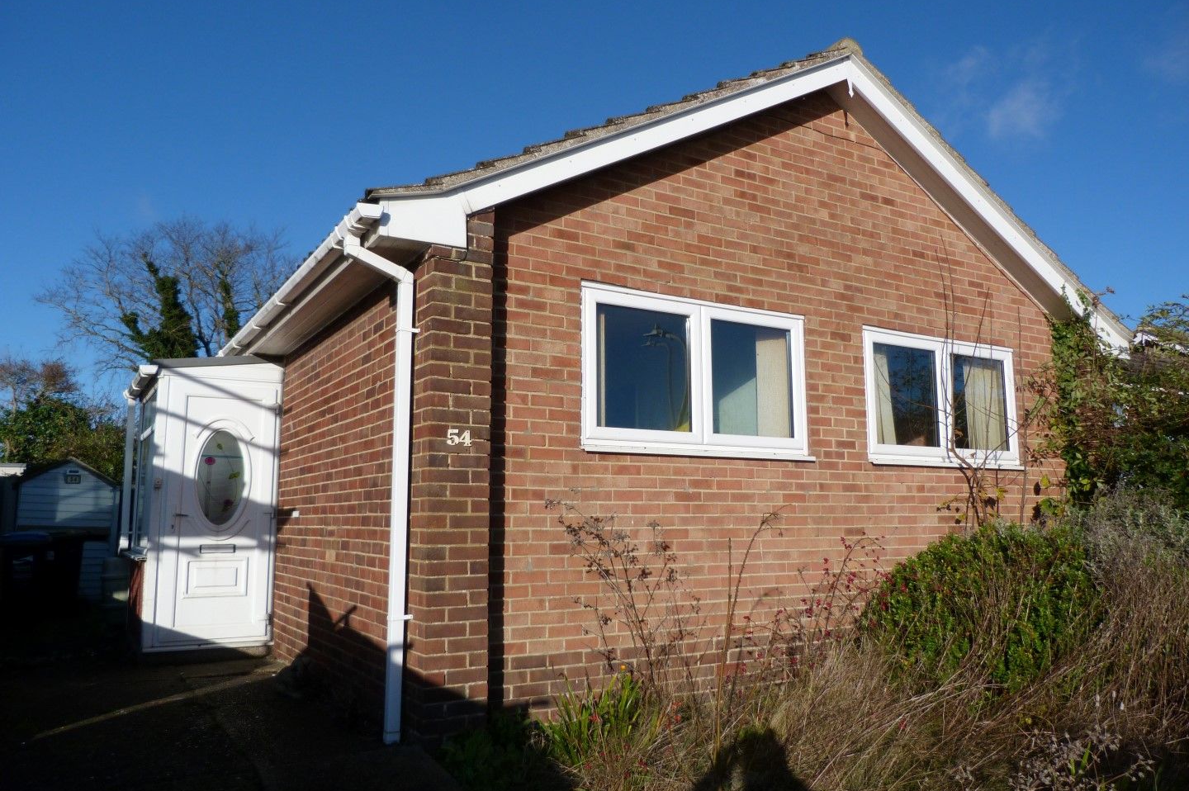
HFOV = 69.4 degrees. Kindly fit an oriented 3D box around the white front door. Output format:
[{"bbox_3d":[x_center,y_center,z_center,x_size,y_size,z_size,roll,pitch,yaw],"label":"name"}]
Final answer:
[{"bbox_3d":[-3.090,0.938,7.056,0.870,2.120,0.080,5,-10,-31],"label":"white front door"}]

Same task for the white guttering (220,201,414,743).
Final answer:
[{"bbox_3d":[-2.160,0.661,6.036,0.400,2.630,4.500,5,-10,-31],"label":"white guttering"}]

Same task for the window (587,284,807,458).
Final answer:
[{"bbox_3d":[0.703,-0.104,5.568,1.860,1.020,0.100,5,-10,-31],"label":"window"}]

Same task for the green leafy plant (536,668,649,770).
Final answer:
[{"bbox_3d":[-0.009,1.508,4.030,0.520,0.460,0.480,5,-10,-31],"label":"green leafy plant"}]

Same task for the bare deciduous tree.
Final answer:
[{"bbox_3d":[-12.021,-0.128,24.000,6.600,9.500,6.500,5,-10,-31],"label":"bare deciduous tree"}]

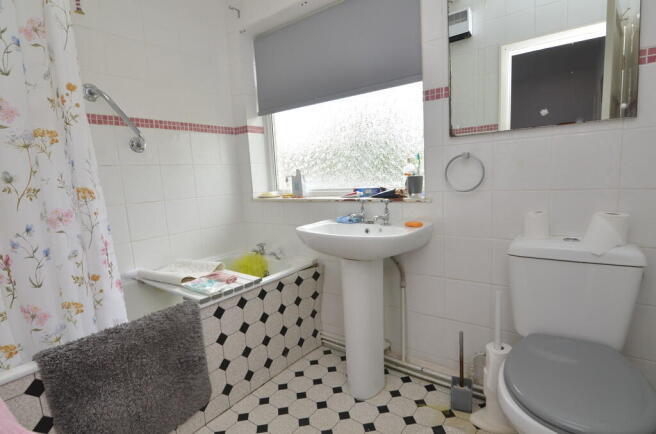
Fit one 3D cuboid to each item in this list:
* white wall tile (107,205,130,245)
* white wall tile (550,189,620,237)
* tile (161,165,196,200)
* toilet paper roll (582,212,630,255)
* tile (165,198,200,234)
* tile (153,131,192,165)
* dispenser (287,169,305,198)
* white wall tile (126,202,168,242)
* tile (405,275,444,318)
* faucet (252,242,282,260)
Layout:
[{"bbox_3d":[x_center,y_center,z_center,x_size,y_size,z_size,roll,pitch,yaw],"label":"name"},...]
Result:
[{"bbox_3d":[-1.105,0.044,1.634,0.010,0.200,0.200,2,9,36],"label":"white wall tile"},{"bbox_3d":[0.940,-0.001,1.207,0.200,0.200,0.010,2,9,36],"label":"white wall tile"},{"bbox_3d":[-0.885,-0.204,1.944,0.010,0.200,0.200,2,9,36],"label":"tile"},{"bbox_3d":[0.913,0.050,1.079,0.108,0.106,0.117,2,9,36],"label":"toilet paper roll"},{"bbox_3d":[-0.875,-0.004,1.968,0.010,0.200,0.200,2,9,36],"label":"tile"},{"bbox_3d":[-0.887,-0.406,1.907,0.010,0.197,0.200,2,9,36],"label":"tile"},{"bbox_3d":[-0.210,-0.215,2.100,0.105,0.177,0.068,-3,7,0],"label":"dispenser"},{"bbox_3d":[-0.996,0.021,1.814,0.010,0.200,0.200,2,9,36],"label":"white wall tile"},{"bbox_3d":[0.471,0.382,1.615,0.200,0.200,0.010,2,9,36],"label":"tile"},{"bbox_3d":[-0.377,0.216,2.050,0.180,0.095,0.115,2,9,36],"label":"faucet"}]

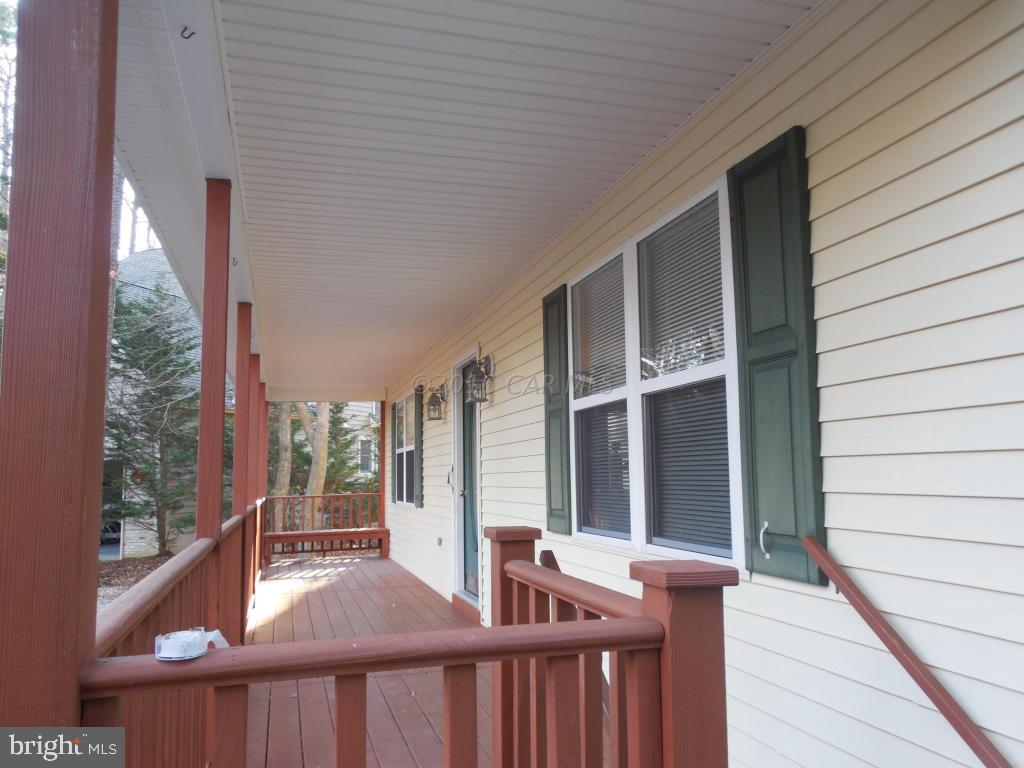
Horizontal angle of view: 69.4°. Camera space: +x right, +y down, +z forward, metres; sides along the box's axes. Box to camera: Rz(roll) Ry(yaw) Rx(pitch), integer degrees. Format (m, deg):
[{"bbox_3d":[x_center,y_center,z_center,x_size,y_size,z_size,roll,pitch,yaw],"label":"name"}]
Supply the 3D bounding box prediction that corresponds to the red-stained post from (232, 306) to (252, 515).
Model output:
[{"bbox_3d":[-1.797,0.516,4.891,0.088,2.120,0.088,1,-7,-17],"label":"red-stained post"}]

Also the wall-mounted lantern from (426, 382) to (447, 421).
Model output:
[{"bbox_3d":[-0.746,0.175,7.287,0.185,0.345,0.144,1,-7,-17],"label":"wall-mounted lantern"}]

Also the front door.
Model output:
[{"bbox_3d":[-0.294,0.801,6.367,0.050,2.018,0.855,1,-7,-17],"label":"front door"}]

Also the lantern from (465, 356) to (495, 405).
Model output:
[{"bbox_3d":[-0.229,-0.041,5.600,0.185,0.338,0.144,1,-7,-17],"label":"lantern"}]

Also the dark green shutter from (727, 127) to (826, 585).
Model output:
[{"bbox_3d":[0.836,-0.086,2.364,0.030,1.371,0.360,1,-7,-17],"label":"dark green shutter"}]

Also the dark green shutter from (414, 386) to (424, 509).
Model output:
[{"bbox_3d":[-1.065,0.736,8.564,0.030,1.382,0.375,1,-7,-17],"label":"dark green shutter"}]

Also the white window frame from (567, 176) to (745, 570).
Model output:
[{"bbox_3d":[0.579,0.032,3.322,0.080,1.383,1.627,1,-7,-17],"label":"white window frame"}]

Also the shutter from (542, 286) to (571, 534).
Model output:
[{"bbox_3d":[0.261,0.150,4.240,0.030,1.371,0.361,1,-7,-17],"label":"shutter"}]

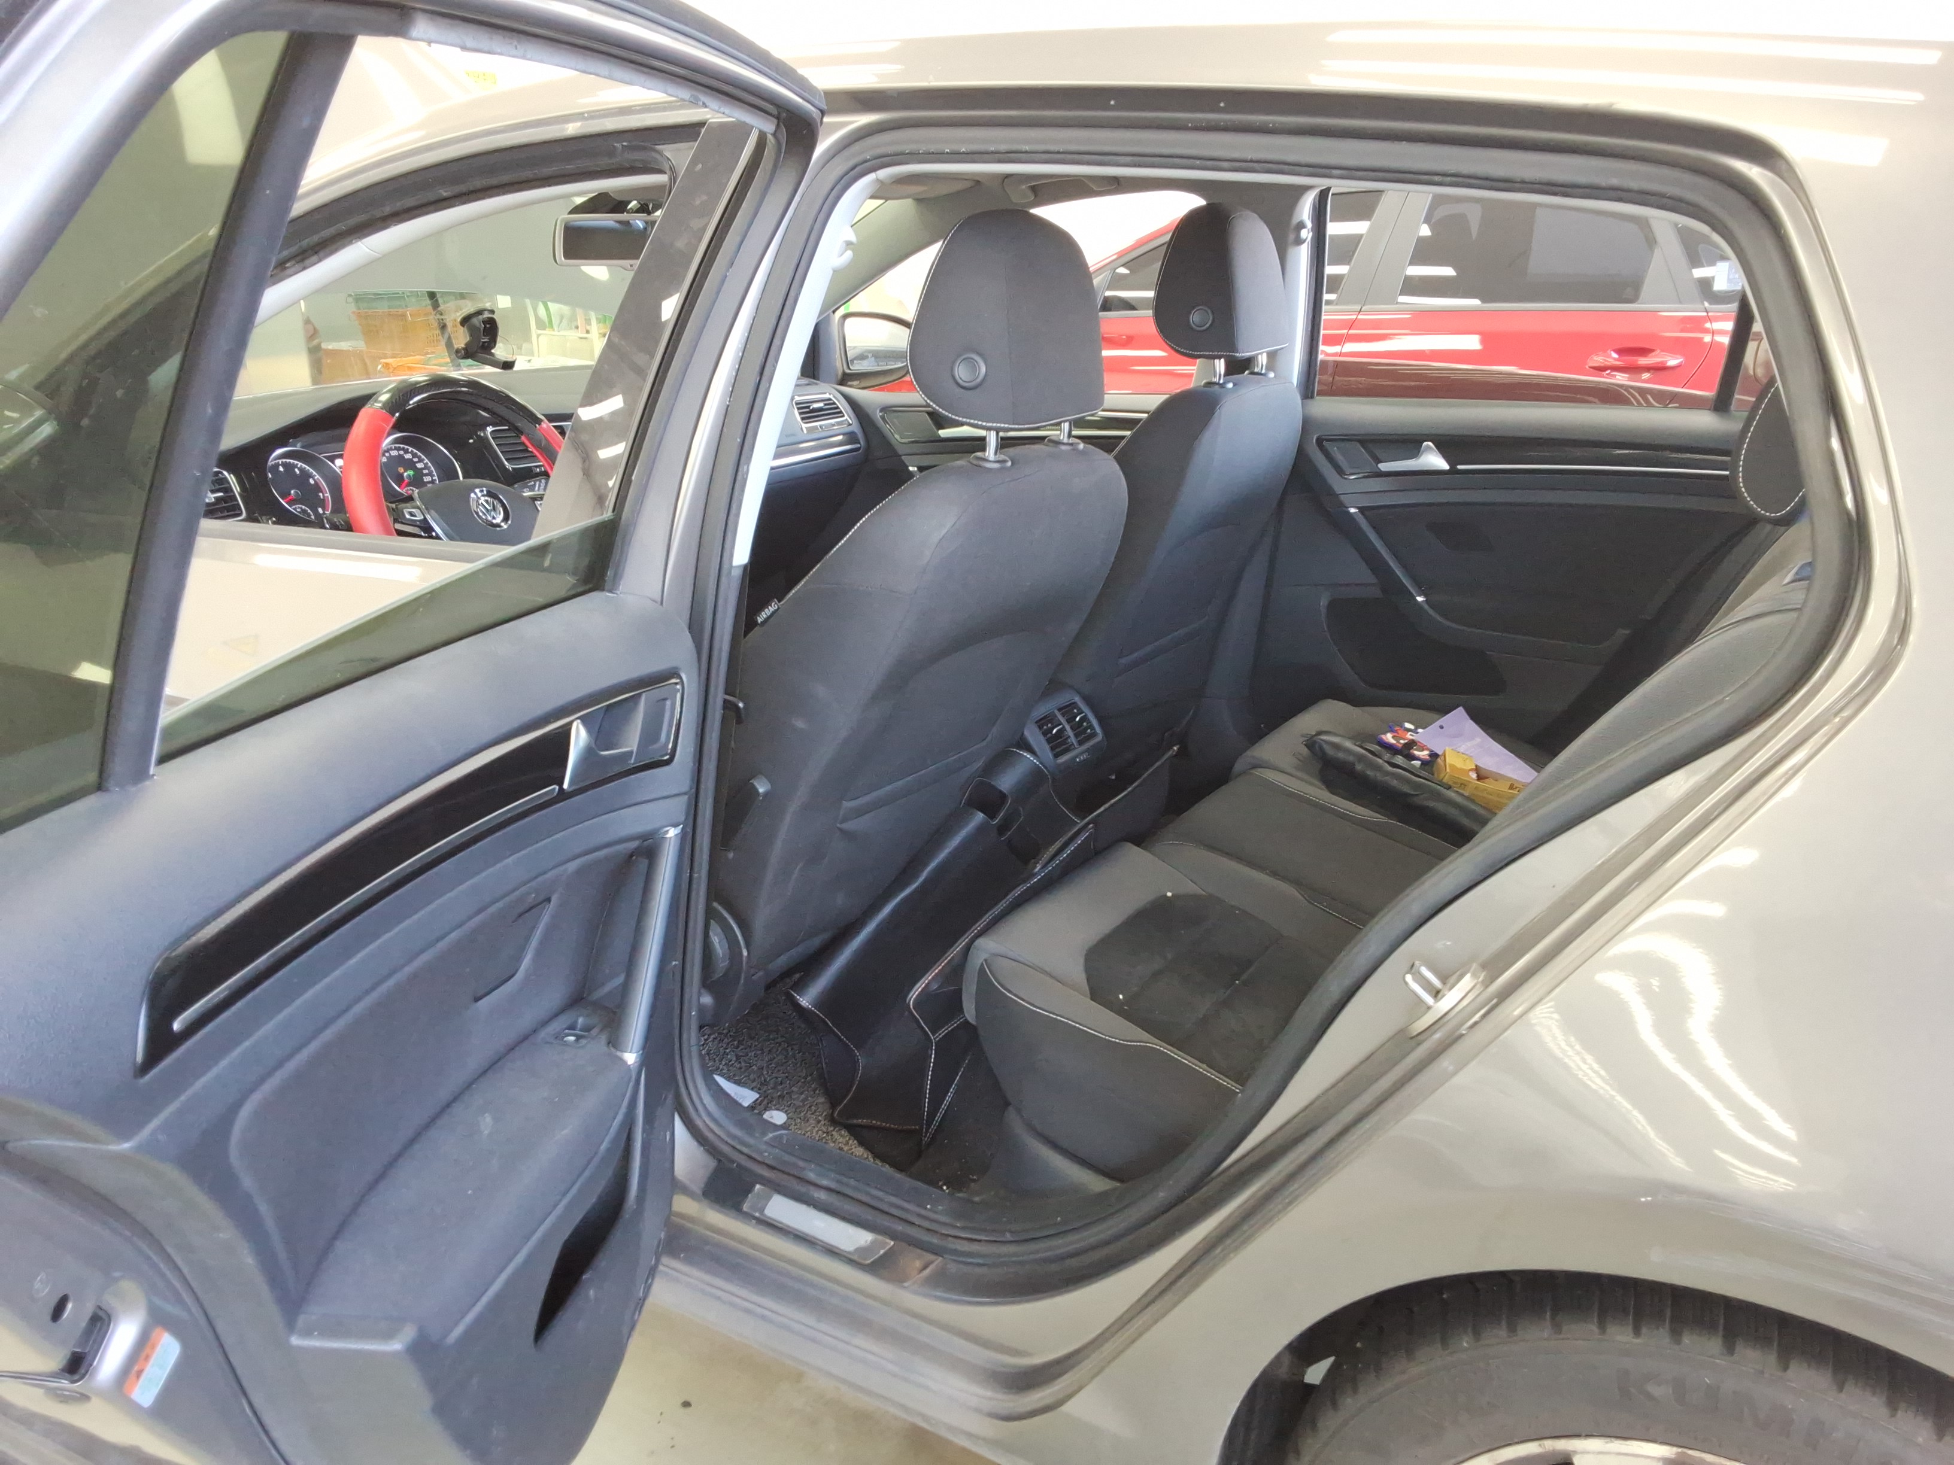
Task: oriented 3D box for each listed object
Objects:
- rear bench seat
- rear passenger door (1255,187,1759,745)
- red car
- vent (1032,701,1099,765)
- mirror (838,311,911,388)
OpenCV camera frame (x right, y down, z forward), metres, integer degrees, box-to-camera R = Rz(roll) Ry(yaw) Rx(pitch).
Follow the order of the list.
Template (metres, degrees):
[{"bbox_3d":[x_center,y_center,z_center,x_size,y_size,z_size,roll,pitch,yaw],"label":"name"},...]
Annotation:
[{"bbox_3d":[0.604,0.002,1.842,0.820,0.790,1.280,11,22,28],"label":"rear bench seat"},{"bbox_3d":[0.859,-0.345,2.478,0.960,1.040,0.240,11,22,28],"label":"rear passenger door"},{"bbox_3d":[1.199,-1.197,5.248,4.450,1.500,1.810,11,22,28],"label":"red car"},{"bbox_3d":[0.115,-0.003,2.140,0.040,0.072,0.120,-38,-5,35],"label":"vent"},{"bbox_3d":[-0.216,-0.780,3.211,0.240,0.160,0.120,-17,26,-42],"label":"mirror"}]

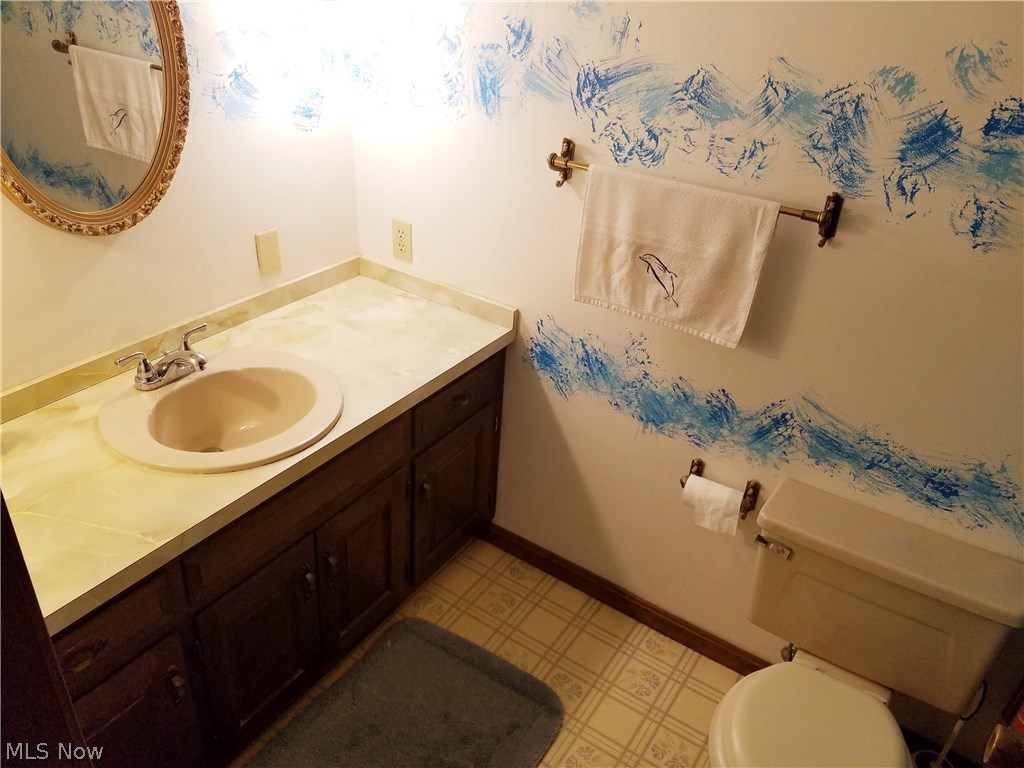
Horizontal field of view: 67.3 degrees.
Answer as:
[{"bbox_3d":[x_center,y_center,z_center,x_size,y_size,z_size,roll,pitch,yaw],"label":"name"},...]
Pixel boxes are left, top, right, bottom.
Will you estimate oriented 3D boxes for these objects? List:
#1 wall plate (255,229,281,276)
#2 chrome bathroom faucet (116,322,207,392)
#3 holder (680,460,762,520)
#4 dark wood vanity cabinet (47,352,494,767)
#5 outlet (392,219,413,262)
[{"bbox_3d":[-0.636,-0.343,2.007,0.006,0.114,0.070,22,35,27],"label":"wall plate"},{"bbox_3d":[-0.725,-0.042,1.691,0.166,0.087,0.228,22,35,27],"label":"chrome bathroom faucet"},{"bbox_3d":[0.495,0.262,1.856,0.183,0.100,0.078,22,35,27],"label":"holder"},{"bbox_3d":[-0.661,0.390,1.890,0.559,0.747,1.439,22,35,27],"label":"dark wood vanity cabinet"},{"bbox_3d":[-0.307,-0.404,2.169,0.070,0.114,0.006,22,35,27],"label":"outlet"}]

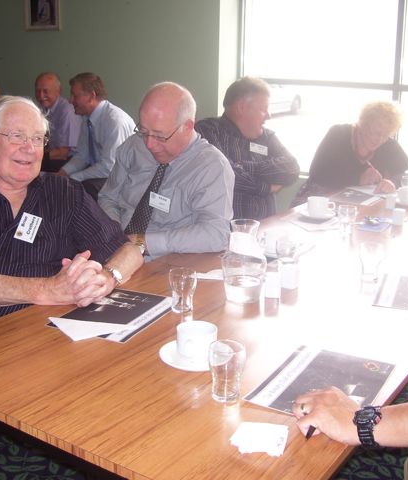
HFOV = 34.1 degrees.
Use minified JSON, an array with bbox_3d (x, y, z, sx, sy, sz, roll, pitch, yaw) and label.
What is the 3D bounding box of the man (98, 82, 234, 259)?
[{"bbox_3d":[-0.048,0.088,2.385,0.570,1.260,0.700,4,17,8],"label":"man"}]

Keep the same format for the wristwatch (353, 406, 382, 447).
[{"bbox_3d":[0.284,0.327,1.155,0.047,0.052,0.060,-1,17,-10],"label":"wristwatch"}]

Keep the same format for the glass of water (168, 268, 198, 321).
[{"bbox_3d":[-0.054,0.132,1.698,0.070,0.105,0.070,2,15,0],"label":"glass of water"}]

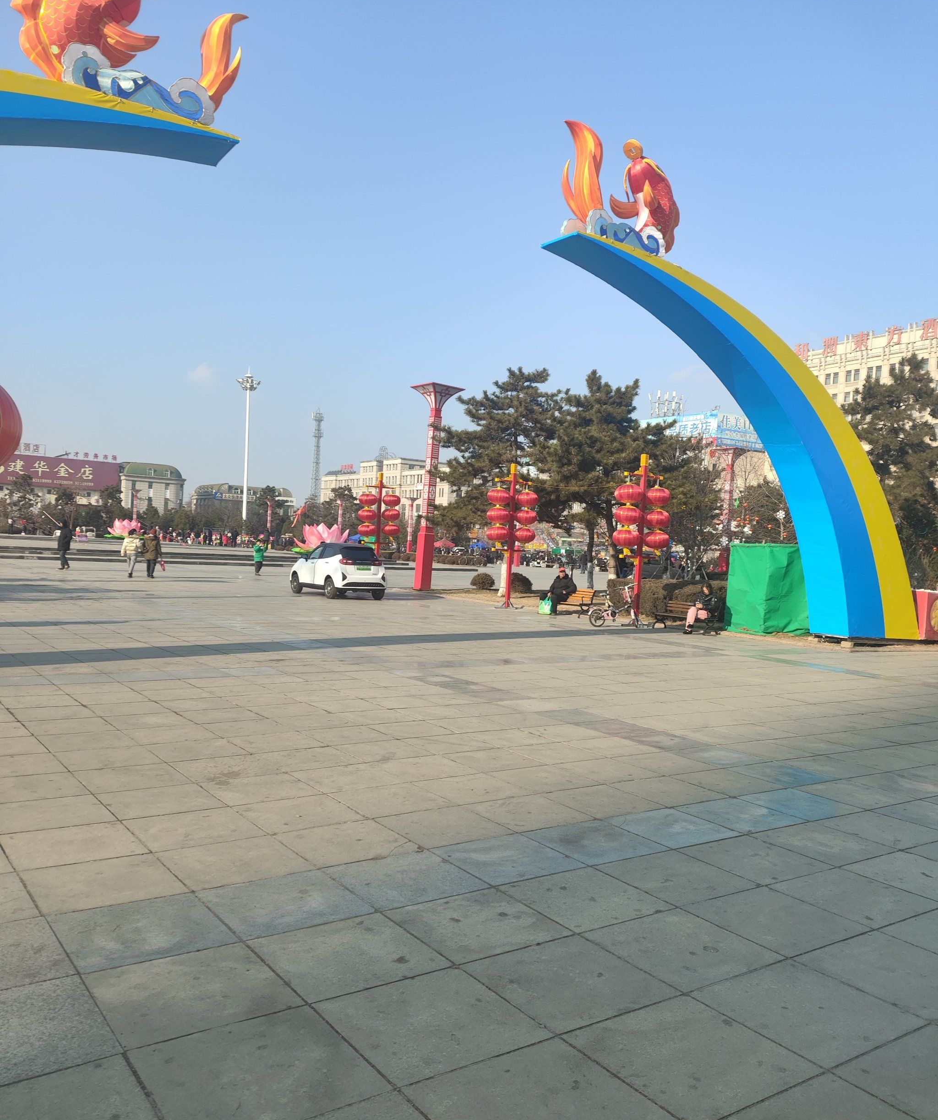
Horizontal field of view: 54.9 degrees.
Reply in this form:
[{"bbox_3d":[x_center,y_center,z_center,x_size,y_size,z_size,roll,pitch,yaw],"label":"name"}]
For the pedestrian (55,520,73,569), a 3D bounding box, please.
[{"bbox_3d":[-15.508,-0.480,34.507,0.600,1.820,0.500,3,1,6],"label":"pedestrian"}]

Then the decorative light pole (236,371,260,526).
[{"bbox_3d":[-32.187,-14.786,130.000,3.500,25.400,3.500,3,0,-36],"label":"decorative light pole"}]

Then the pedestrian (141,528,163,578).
[{"bbox_3d":[-11.282,-0.206,32.208,0.580,1.740,0.380,3,1,0],"label":"pedestrian"}]

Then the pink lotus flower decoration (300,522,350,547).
[{"bbox_3d":[-12.974,-1.947,80.000,5.000,2.600,5.000,3,0,-18],"label":"pink lotus flower decoration"}]

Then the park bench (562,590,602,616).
[{"bbox_3d":[2.605,1.089,23.995,1.400,0.780,0.650,4,1,44],"label":"park bench"}]

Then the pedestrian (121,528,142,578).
[{"bbox_3d":[-11.378,-0.231,30.502,0.550,1.630,0.420,3,0,-12],"label":"pedestrian"}]

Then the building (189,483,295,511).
[{"bbox_3d":[-72.518,-13.649,289.942,24.000,18.000,33.000,3,0,-34],"label":"building"}]

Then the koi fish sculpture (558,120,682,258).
[{"bbox_3d":[2.833,-6.881,16.701,2.500,2.100,0.900,3,0,-36],"label":"koi fish sculpture"}]

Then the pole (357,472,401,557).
[{"bbox_3d":[-3.091,-0.978,30.992,1.500,4.100,0.750,2,1,-33],"label":"pole"}]

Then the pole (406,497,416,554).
[{"bbox_3d":[-6.785,-3.611,106.000,1.450,7.500,1.450,3,0,-36],"label":"pole"}]

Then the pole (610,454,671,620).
[{"bbox_3d":[4.129,-0.506,21.692,1.500,4.100,0.750,2,1,-42],"label":"pole"}]

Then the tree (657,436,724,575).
[{"bbox_3d":[7.014,-1.173,29.482,2.300,5.500,2.300,3,1,0],"label":"tree"}]

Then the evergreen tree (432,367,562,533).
[{"bbox_3d":[1.083,-2.743,31.965,4.400,8.000,4.400,3,1,0],"label":"evergreen tree"}]

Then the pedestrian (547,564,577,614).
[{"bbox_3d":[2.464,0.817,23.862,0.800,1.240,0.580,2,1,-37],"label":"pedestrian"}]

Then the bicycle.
[{"bbox_3d":[3.382,1.018,20.657,1.270,1.030,0.520,3,0,-12],"label":"bicycle"}]

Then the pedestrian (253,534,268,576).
[{"bbox_3d":[-8.214,-0.115,35.500,0.420,1.500,0.500,3,0,-12],"label":"pedestrian"}]

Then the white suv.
[{"bbox_3d":[-4.017,0.252,27.108,1.790,1.660,4.330,2,1,-29],"label":"white suv"}]

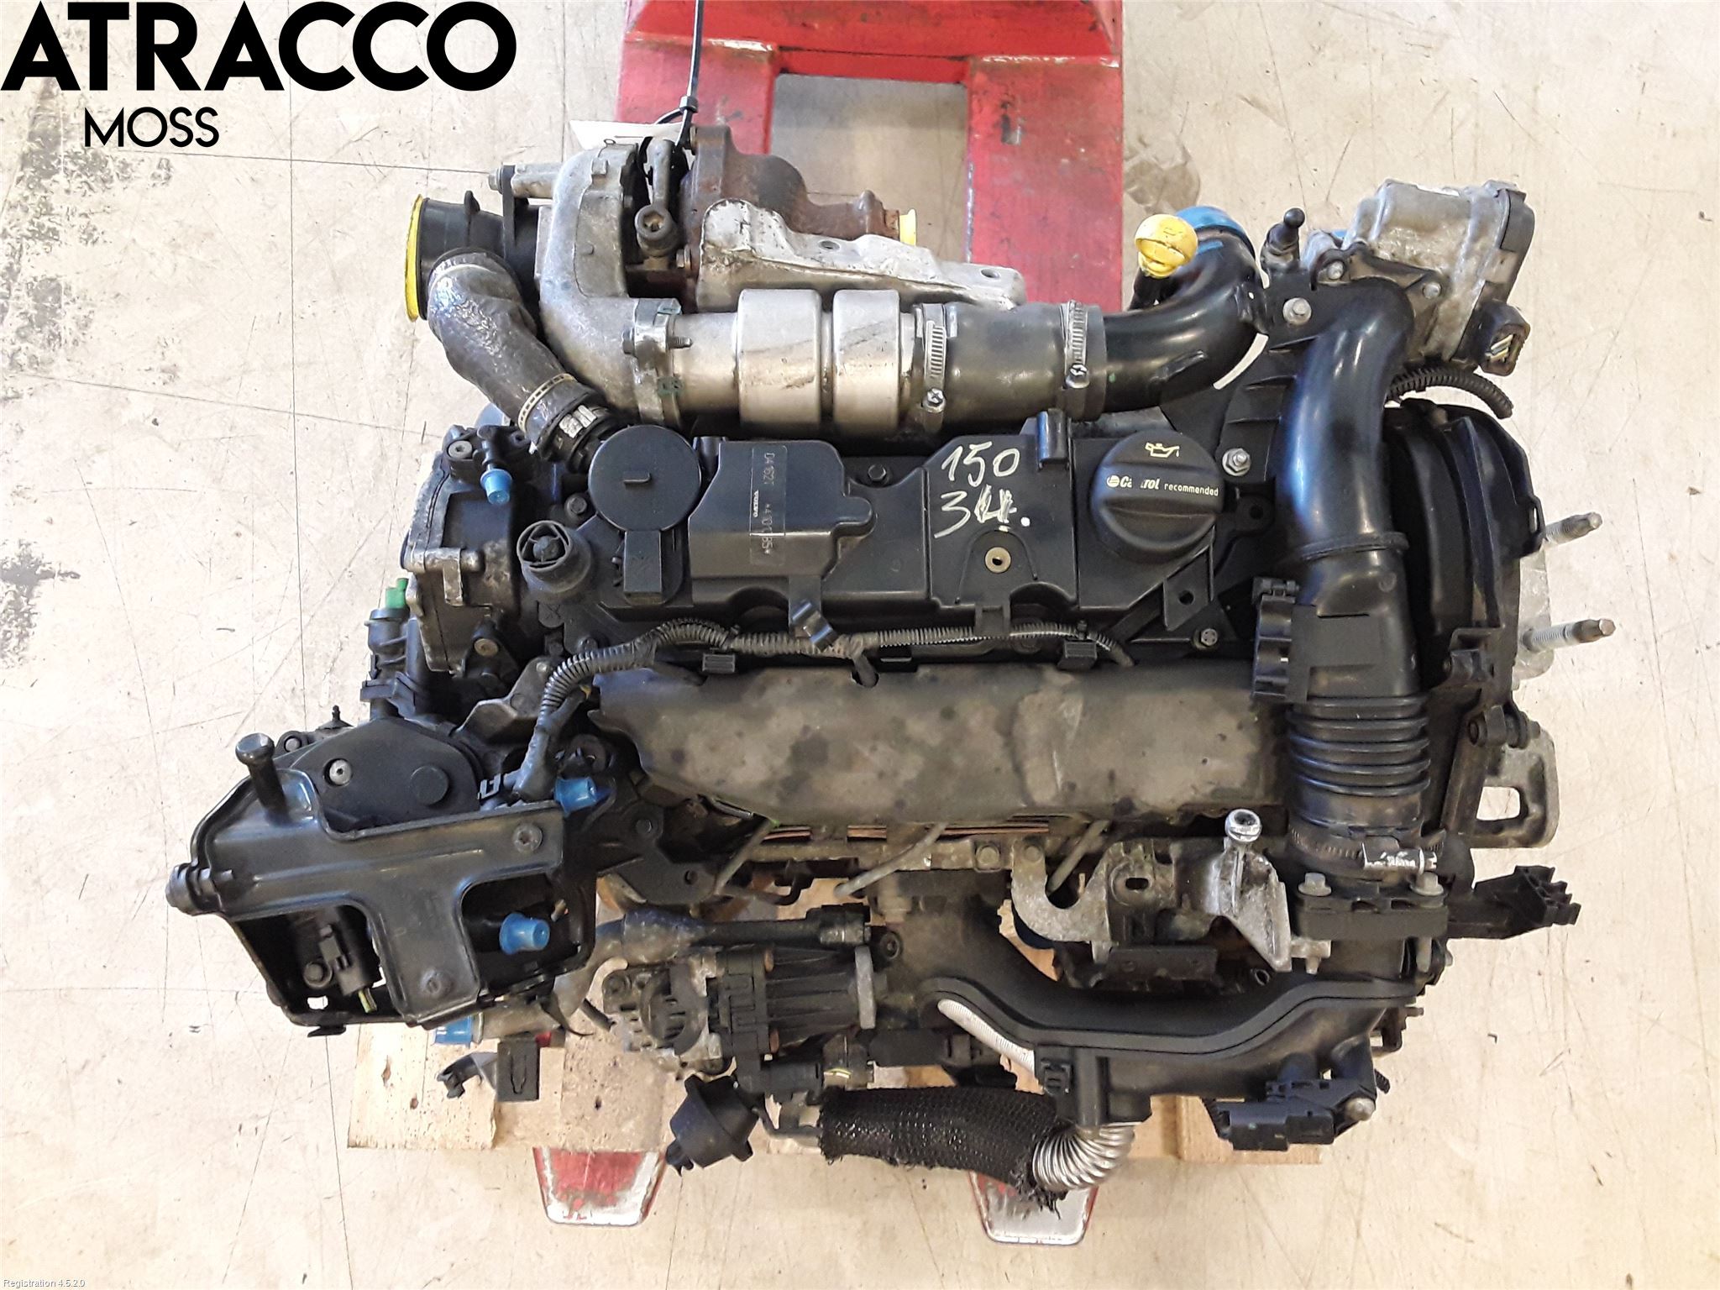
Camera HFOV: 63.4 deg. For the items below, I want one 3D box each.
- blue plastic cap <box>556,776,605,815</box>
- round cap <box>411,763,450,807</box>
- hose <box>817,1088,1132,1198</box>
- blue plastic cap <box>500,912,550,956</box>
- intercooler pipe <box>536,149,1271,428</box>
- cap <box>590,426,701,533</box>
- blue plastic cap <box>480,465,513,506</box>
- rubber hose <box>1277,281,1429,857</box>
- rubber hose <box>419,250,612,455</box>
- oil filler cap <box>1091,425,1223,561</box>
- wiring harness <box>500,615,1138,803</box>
[{"bbox_3d":[-0.151,0.080,0.750,0.026,0.021,0.021,-12,74,16],"label":"blue plastic cap"},{"bbox_3d":[-0.224,0.074,0.725,0.020,0.006,0.020,0,74,-1],"label":"round cap"},{"bbox_3d":[0.069,0.300,0.840,0.185,0.055,0.060,0,75,0],"label":"hose"},{"bbox_3d":[-0.169,0.147,0.705,0.018,0.021,0.021,-2,73,21],"label":"blue plastic cap"},{"bbox_3d":[0.021,-0.198,0.784,0.405,0.125,0.180,0,75,0],"label":"intercooler pipe"},{"bbox_3d":[-0.107,-0.082,0.704,0.056,0.016,0.056,0,75,-1],"label":"cap"},{"bbox_3d":[-0.193,-0.084,0.740,0.017,0.017,0.017,-15,53,-4],"label":"blue plastic cap"},{"bbox_3d":[0.250,-0.038,0.707,0.076,0.088,0.290,1,75,0],"label":"rubber hose"},{"bbox_3d":[-0.187,-0.161,0.755,0.057,0.060,0.125,-37,78,-9],"label":"rubber hose"},{"bbox_3d":[0.146,-0.073,0.698,0.063,0.028,0.063,5,75,1],"label":"oil filler cap"},{"bbox_3d":[-0.019,0.032,0.696,0.298,0.058,0.079,1,75,0],"label":"wiring harness"}]

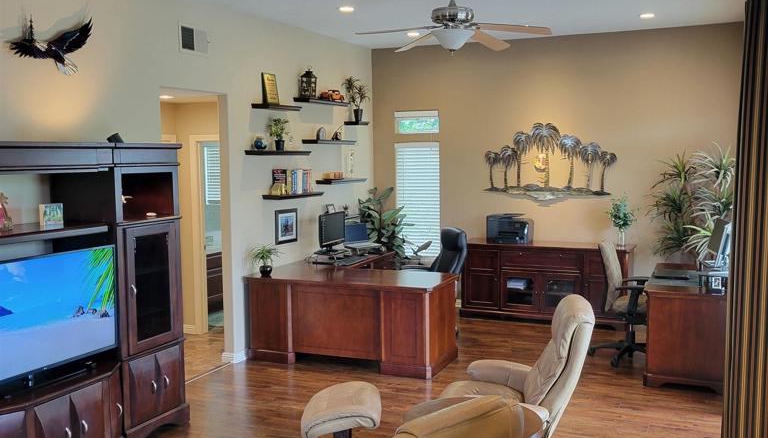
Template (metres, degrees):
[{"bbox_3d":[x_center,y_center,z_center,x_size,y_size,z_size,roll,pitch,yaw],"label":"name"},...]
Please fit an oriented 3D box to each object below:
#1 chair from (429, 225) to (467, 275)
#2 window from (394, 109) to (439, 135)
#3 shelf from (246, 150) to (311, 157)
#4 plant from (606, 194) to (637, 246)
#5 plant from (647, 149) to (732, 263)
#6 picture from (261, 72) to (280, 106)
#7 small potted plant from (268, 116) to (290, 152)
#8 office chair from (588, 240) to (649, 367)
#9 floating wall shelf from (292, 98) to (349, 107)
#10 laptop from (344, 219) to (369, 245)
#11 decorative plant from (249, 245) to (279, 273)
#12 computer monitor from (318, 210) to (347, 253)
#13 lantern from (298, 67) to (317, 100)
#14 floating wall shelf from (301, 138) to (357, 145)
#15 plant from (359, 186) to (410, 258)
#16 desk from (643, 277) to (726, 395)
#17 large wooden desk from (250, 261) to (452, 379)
[{"bbox_3d":[0.500,0.625,8.000,0.700,1.110,0.660,-1,5,-9],"label":"chair"},{"bbox_3d":[0.405,-1.174,9.419,0.585,0.310,0.090,2,5,23],"label":"window"},{"bbox_3d":[-0.999,-0.634,7.412,0.200,0.045,0.910,2,5,23],"label":"shelf"},{"bbox_3d":[2.554,0.032,8.213,0.310,0.555,0.310,1,5,23],"label":"plant"},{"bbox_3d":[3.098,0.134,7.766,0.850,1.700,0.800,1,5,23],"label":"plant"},{"bbox_3d":[-1.060,-1.220,7.244,0.060,0.290,0.220,1,5,23],"label":"picture"},{"bbox_3d":[-1.001,-0.818,7.382,0.180,0.330,0.180,0,5,0],"label":"small potted plant"},{"bbox_3d":[2.230,0.732,6.950,0.660,1.050,0.640,1,5,11],"label":"office chair"},{"bbox_3d":[-0.652,-1.248,8.265,0.195,0.046,0.914,1,5,23],"label":"floating wall shelf"},{"bbox_3d":[-0.239,0.185,8.789,0.355,0.264,0.272,-5,7,-41],"label":"laptop"},{"bbox_3d":[-1.092,0.380,7.066,0.250,0.280,0.250,0,5,0],"label":"decorative plant"},{"bbox_3d":[-0.556,0.146,8.111,0.190,0.420,0.530,1,5,23],"label":"computer monitor"},{"bbox_3d":[-0.760,-1.374,7.782,0.130,0.300,0.130,1,5,23],"label":"lantern"},{"bbox_3d":[-0.580,-0.837,8.457,0.195,0.044,0.920,1,5,23],"label":"floating wall shelf"},{"bbox_3d":[0.035,0.286,8.927,0.620,1.350,0.620,-1,5,-7],"label":"plant"},{"bbox_3d":[2.609,0.878,6.580,0.640,0.770,1.530,1,5,23],"label":"desk"},{"bbox_3d":[-0.274,0.899,6.977,1.780,0.755,0.790,2,5,23],"label":"large wooden desk"}]

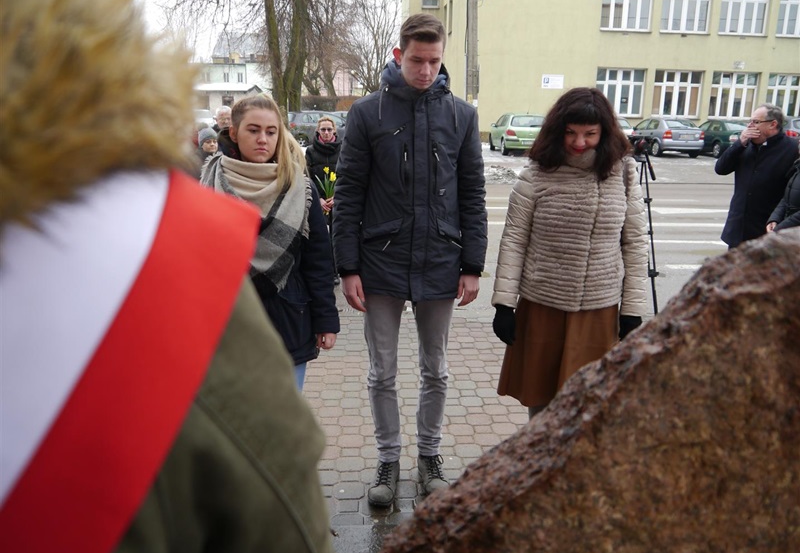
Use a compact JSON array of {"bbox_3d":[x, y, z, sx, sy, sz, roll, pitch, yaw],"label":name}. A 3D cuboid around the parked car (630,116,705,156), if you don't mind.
[{"bbox_3d":[10.937,-5.689,26.563,1.720,1.430,4.250,1,13,1],"label":"parked car"}]

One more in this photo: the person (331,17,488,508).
[{"bbox_3d":[0.041,-0.015,2.524,0.560,1.850,0.370,-1,13,-6],"label":"person"}]

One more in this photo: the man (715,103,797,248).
[{"bbox_3d":[2.530,-0.356,4.634,0.470,1.710,0.570,-7,15,-29],"label":"man"}]

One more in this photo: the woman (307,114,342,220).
[{"bbox_3d":[-0.700,-0.754,6.298,0.470,1.630,0.380,-1,13,-7],"label":"woman"}]

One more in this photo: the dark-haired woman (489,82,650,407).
[{"bbox_3d":[0.662,0.086,2.608,0.560,1.630,0.400,1,13,0],"label":"dark-haired woman"}]

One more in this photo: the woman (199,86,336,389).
[{"bbox_3d":[-0.491,0.117,2.475,0.510,1.600,0.380,-3,14,-16],"label":"woman"}]

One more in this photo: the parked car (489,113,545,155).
[{"bbox_3d":[4.719,-5.569,25.354,1.750,1.510,4.200,1,13,-1],"label":"parked car"}]

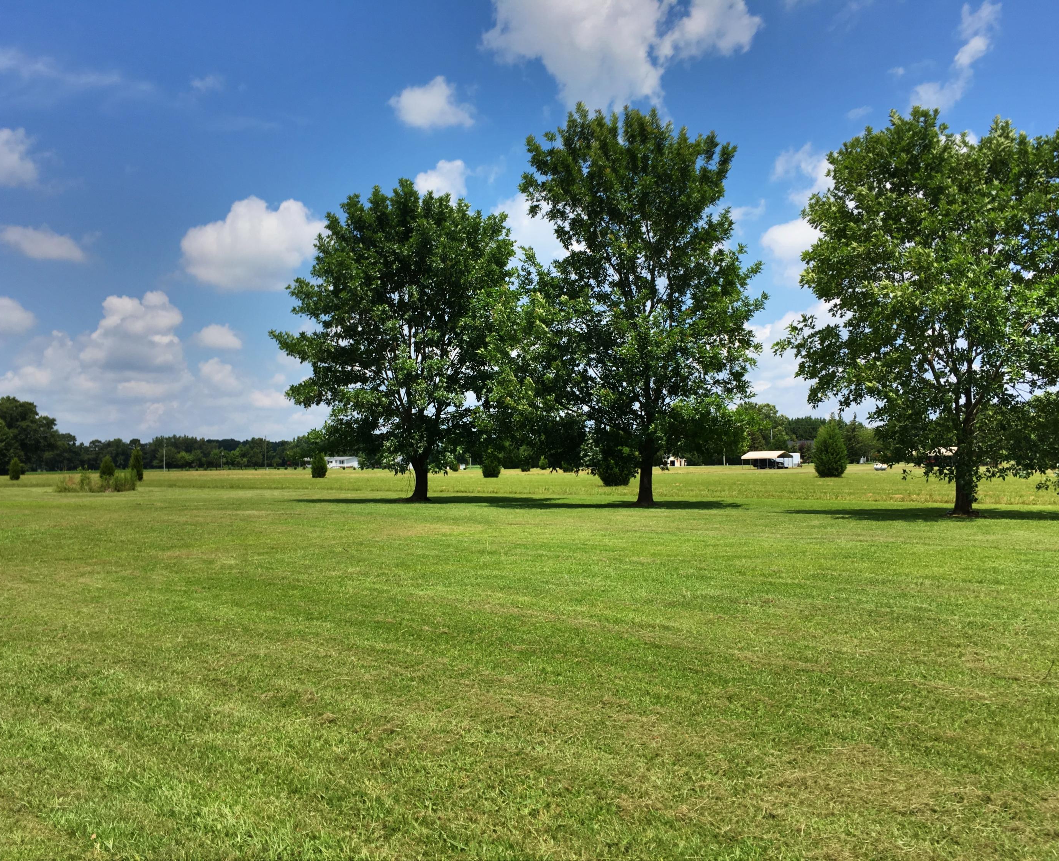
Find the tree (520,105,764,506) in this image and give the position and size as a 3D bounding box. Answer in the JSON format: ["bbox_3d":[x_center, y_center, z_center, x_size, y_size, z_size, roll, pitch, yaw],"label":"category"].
[{"bbox_3d":[3.800,-4.600,35.200,9.400,14.700,9.200,0,-2,0],"label":"tree"}]

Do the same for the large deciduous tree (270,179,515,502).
[{"bbox_3d":[-5.450,-3.800,40.200,10.500,13.500,10.000,0,-2,0],"label":"large deciduous tree"}]

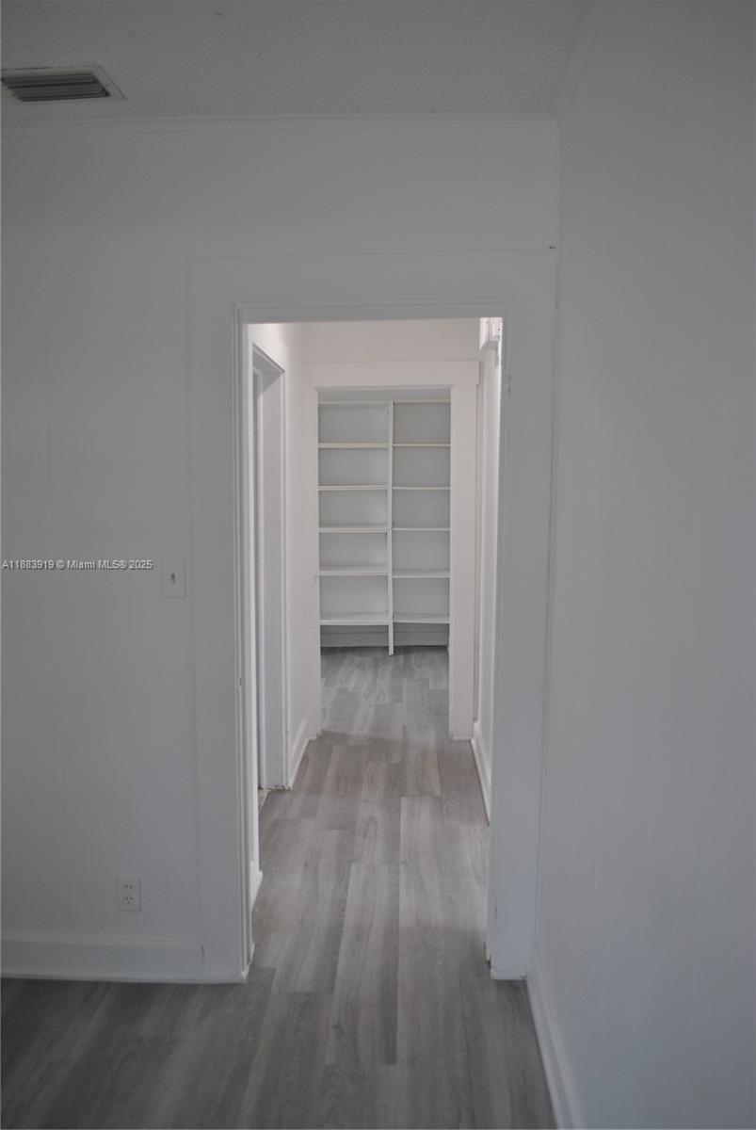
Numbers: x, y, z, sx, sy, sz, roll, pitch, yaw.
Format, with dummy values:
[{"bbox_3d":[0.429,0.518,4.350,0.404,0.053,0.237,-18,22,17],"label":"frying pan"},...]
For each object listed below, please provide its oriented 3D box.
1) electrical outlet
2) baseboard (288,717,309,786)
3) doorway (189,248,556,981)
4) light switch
[{"bbox_3d":[-0.754,0.992,2.567,0.070,0.115,0.012,0,6,2],"label":"electrical outlet"},{"bbox_3d":[-0.419,0.982,4.522,0.020,0.135,0.790,0,6,2],"label":"baseboard"},{"bbox_3d":[-0.021,0.192,2.529,1.010,2.135,0.160,0,6,2],"label":"doorway"},{"bbox_3d":[-0.592,0.036,2.453,0.070,0.115,0.018,0,6,2],"label":"light switch"}]

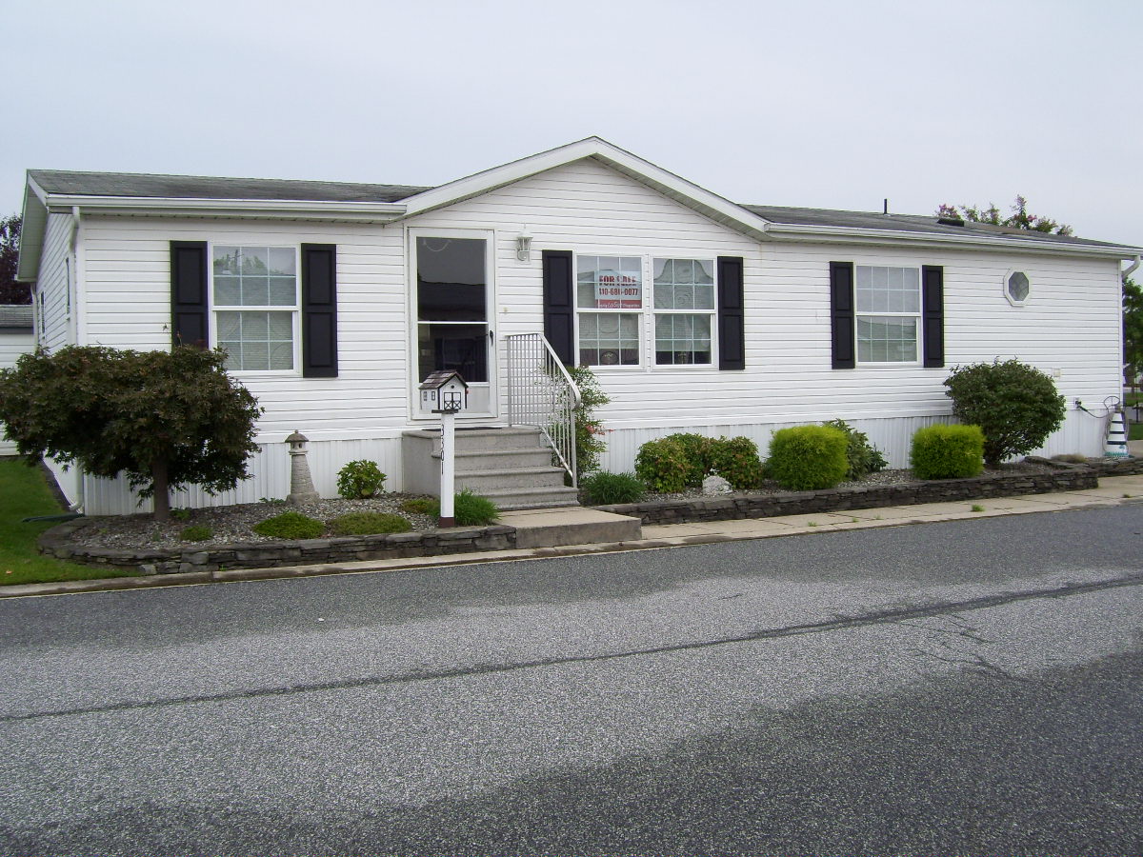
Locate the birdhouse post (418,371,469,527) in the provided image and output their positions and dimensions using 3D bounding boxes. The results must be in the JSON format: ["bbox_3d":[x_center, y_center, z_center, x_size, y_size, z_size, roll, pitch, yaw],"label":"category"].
[{"bbox_3d":[-1.099,0.176,10.322,0.290,1.345,0.520,-2,3,-26],"label":"birdhouse post"}]

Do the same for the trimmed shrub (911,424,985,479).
[{"bbox_3d":[4.467,0.261,14.101,0.770,0.600,0.770,-1,2,0],"label":"trimmed shrub"}]

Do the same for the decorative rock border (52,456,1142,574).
[{"bbox_3d":[1.665,0.776,12.657,13.600,0.240,3.150,-2,2,-26],"label":"decorative rock border"}]

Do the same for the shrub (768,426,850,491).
[{"bbox_3d":[2.615,0.312,13.152,0.770,0.651,0.770,-1,2,0],"label":"shrub"}]

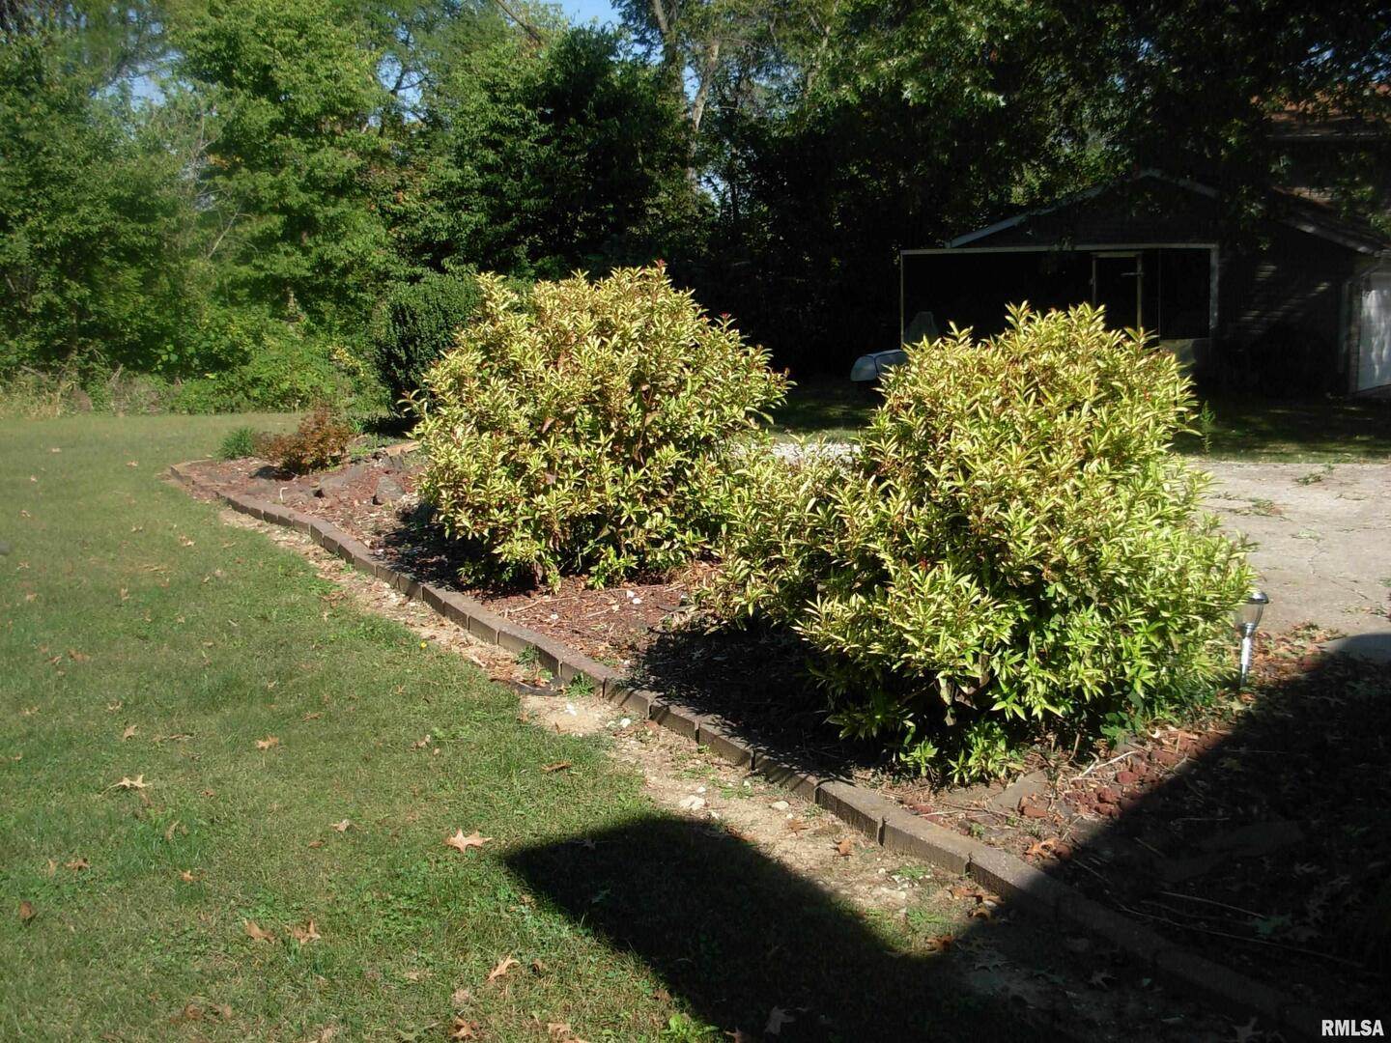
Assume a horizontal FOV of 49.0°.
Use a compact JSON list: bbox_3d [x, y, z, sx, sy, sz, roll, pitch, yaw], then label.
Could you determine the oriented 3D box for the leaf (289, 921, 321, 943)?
[{"bbox_3d":[-0.930,0.969,3.630,0.075,0.035,0.065,-3,9,-15],"label":"leaf"}]

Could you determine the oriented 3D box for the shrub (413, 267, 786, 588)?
[{"bbox_3d":[-0.540,-0.574,8.346,1.900,1.570,1.700,-2,9,-4],"label":"shrub"}]

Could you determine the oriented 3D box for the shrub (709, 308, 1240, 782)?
[{"bbox_3d":[0.969,-0.039,5.185,1.720,1.400,1.500,1,9,11],"label":"shrub"}]

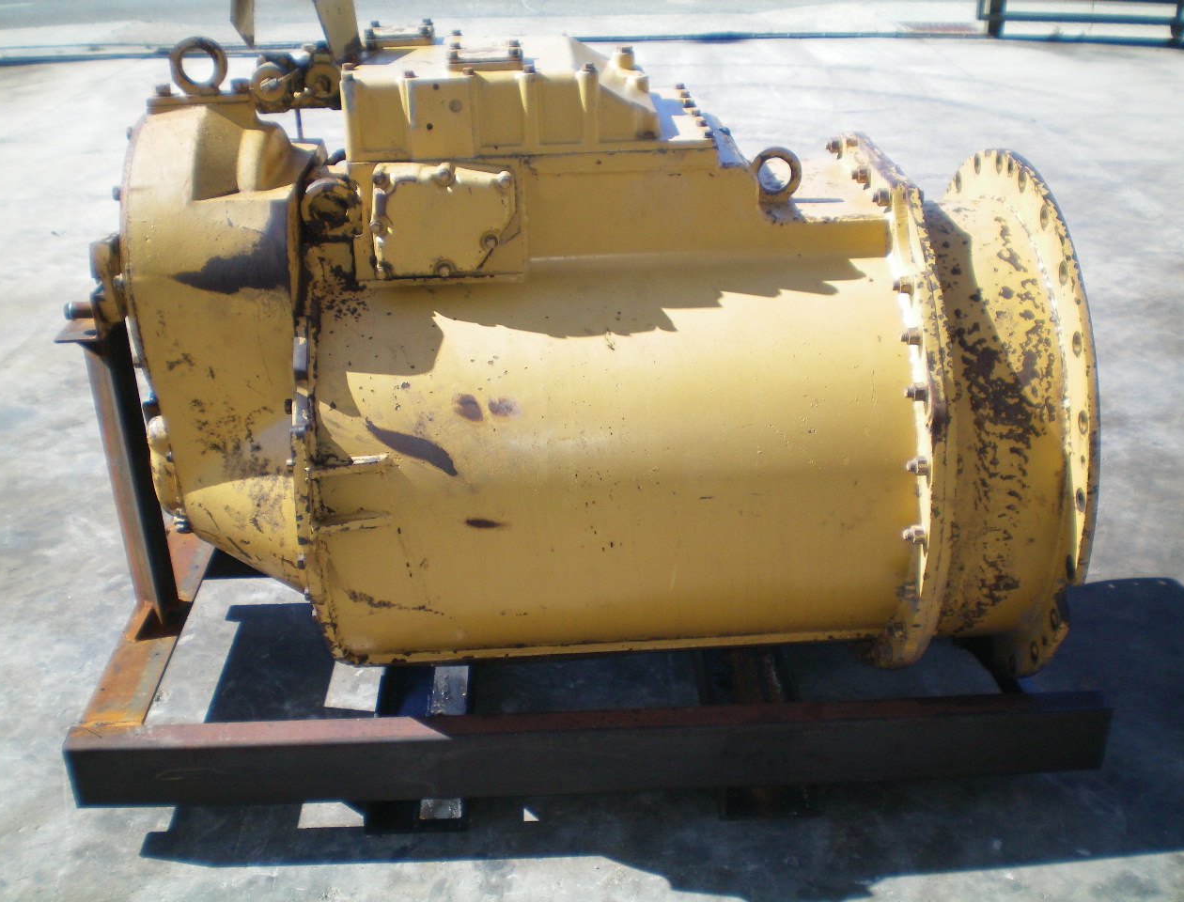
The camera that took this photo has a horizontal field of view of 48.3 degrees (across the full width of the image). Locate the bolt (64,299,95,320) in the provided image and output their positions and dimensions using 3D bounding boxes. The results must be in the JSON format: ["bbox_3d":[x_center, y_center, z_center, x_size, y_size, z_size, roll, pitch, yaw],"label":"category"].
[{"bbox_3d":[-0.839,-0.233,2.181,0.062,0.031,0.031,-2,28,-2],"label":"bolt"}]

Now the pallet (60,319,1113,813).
[{"bbox_3d":[-0.016,0.103,2.379,1.722,0.731,0.728,-2,28,-2],"label":"pallet"}]

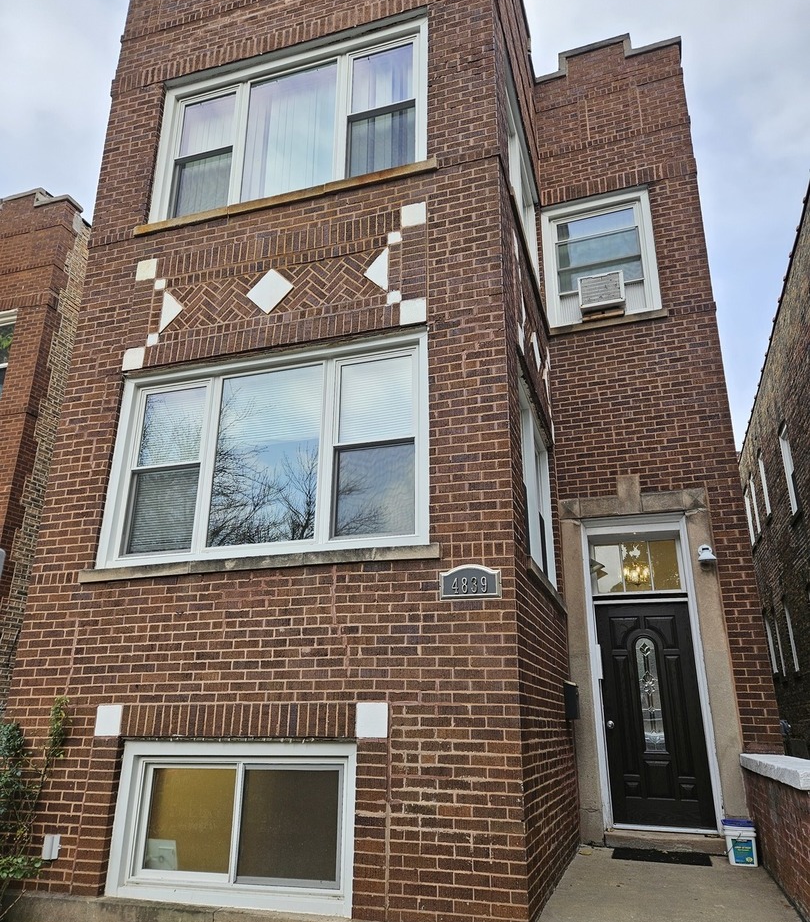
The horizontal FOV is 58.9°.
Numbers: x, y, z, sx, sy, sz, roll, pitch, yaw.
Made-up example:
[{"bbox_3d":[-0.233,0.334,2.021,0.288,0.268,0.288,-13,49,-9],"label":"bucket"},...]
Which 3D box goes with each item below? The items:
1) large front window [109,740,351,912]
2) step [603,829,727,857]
[{"bbox_3d":[-1.139,2.360,4.709,1.786,0.956,0.118,-6,-21,17],"label":"large front window"},{"bbox_3d":[2.369,3.474,6.547,1.015,0.108,0.347,-6,-21,17],"label":"step"}]

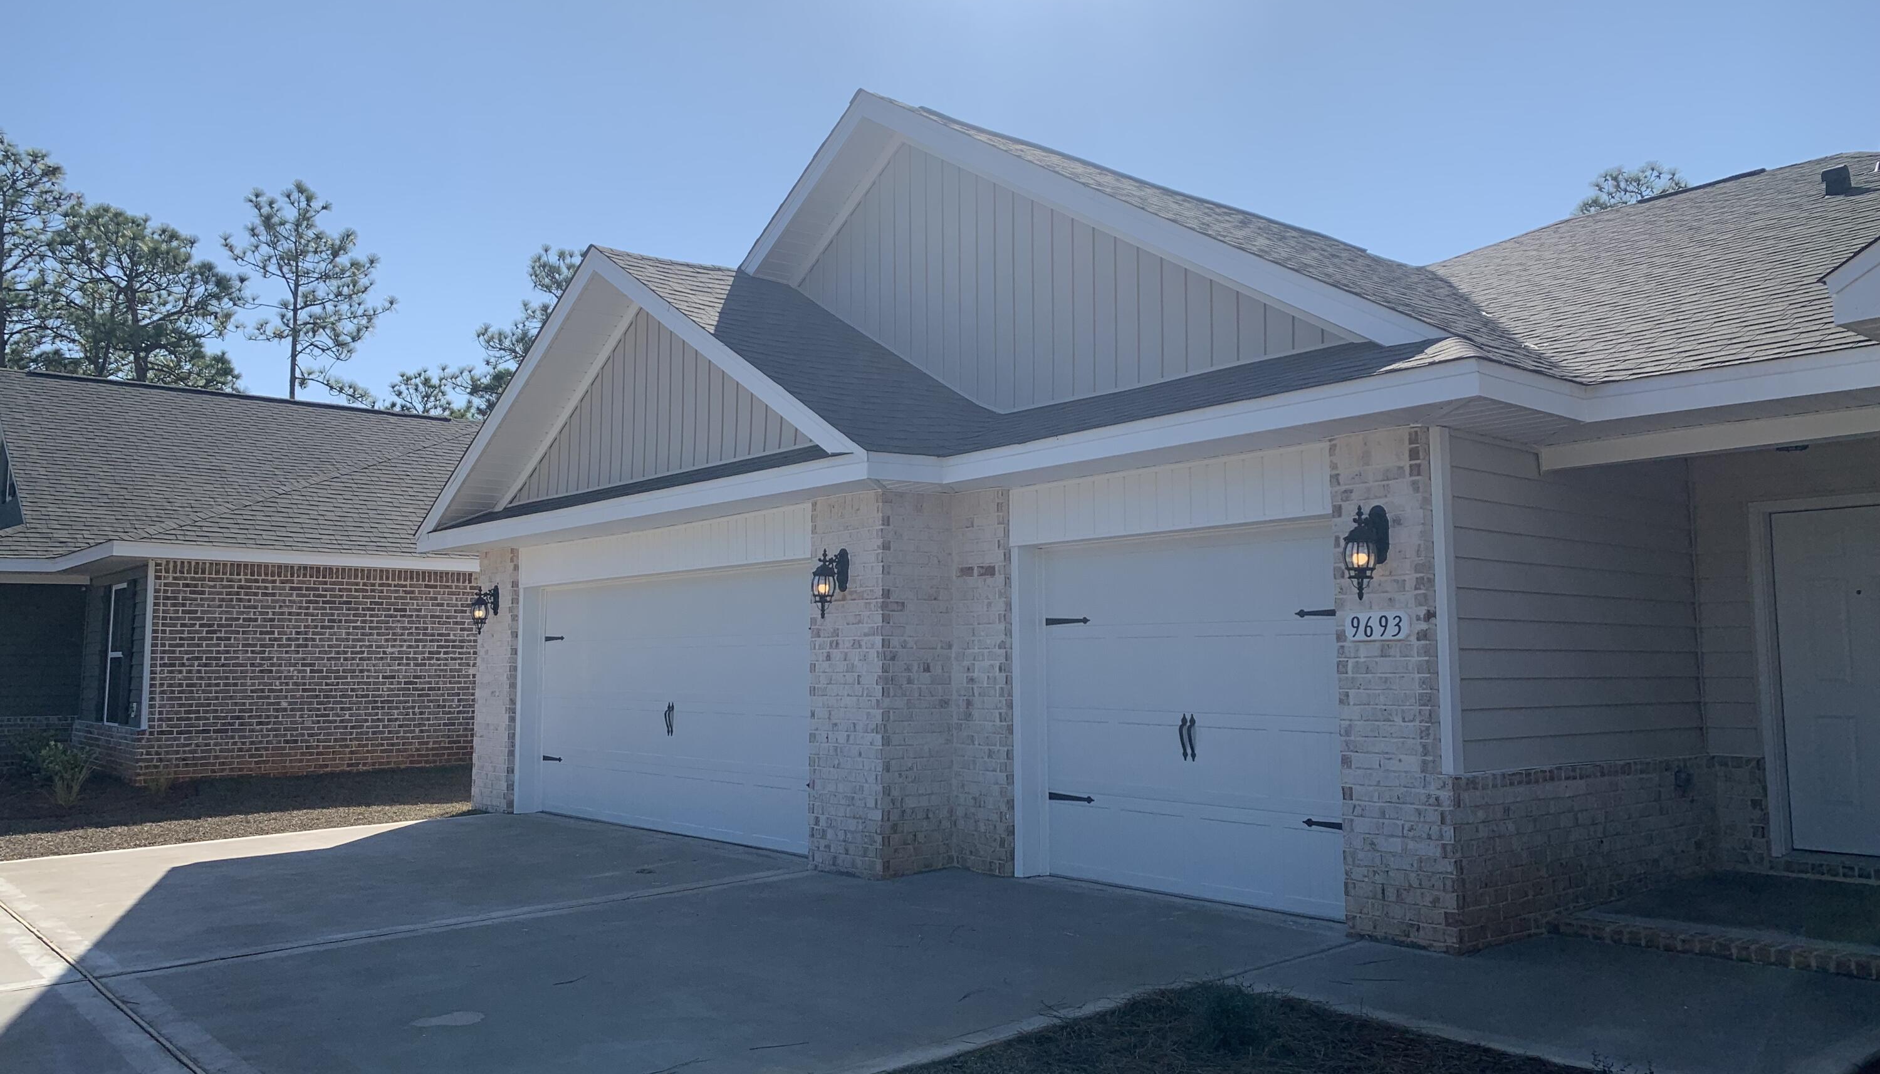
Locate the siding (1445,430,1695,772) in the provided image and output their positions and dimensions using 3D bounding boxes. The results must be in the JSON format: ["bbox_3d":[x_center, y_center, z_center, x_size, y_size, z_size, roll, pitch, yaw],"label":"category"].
[{"bbox_3d":[3.666,0.406,7.982,2.874,1.718,0.060,4,-7,-40],"label":"siding"}]

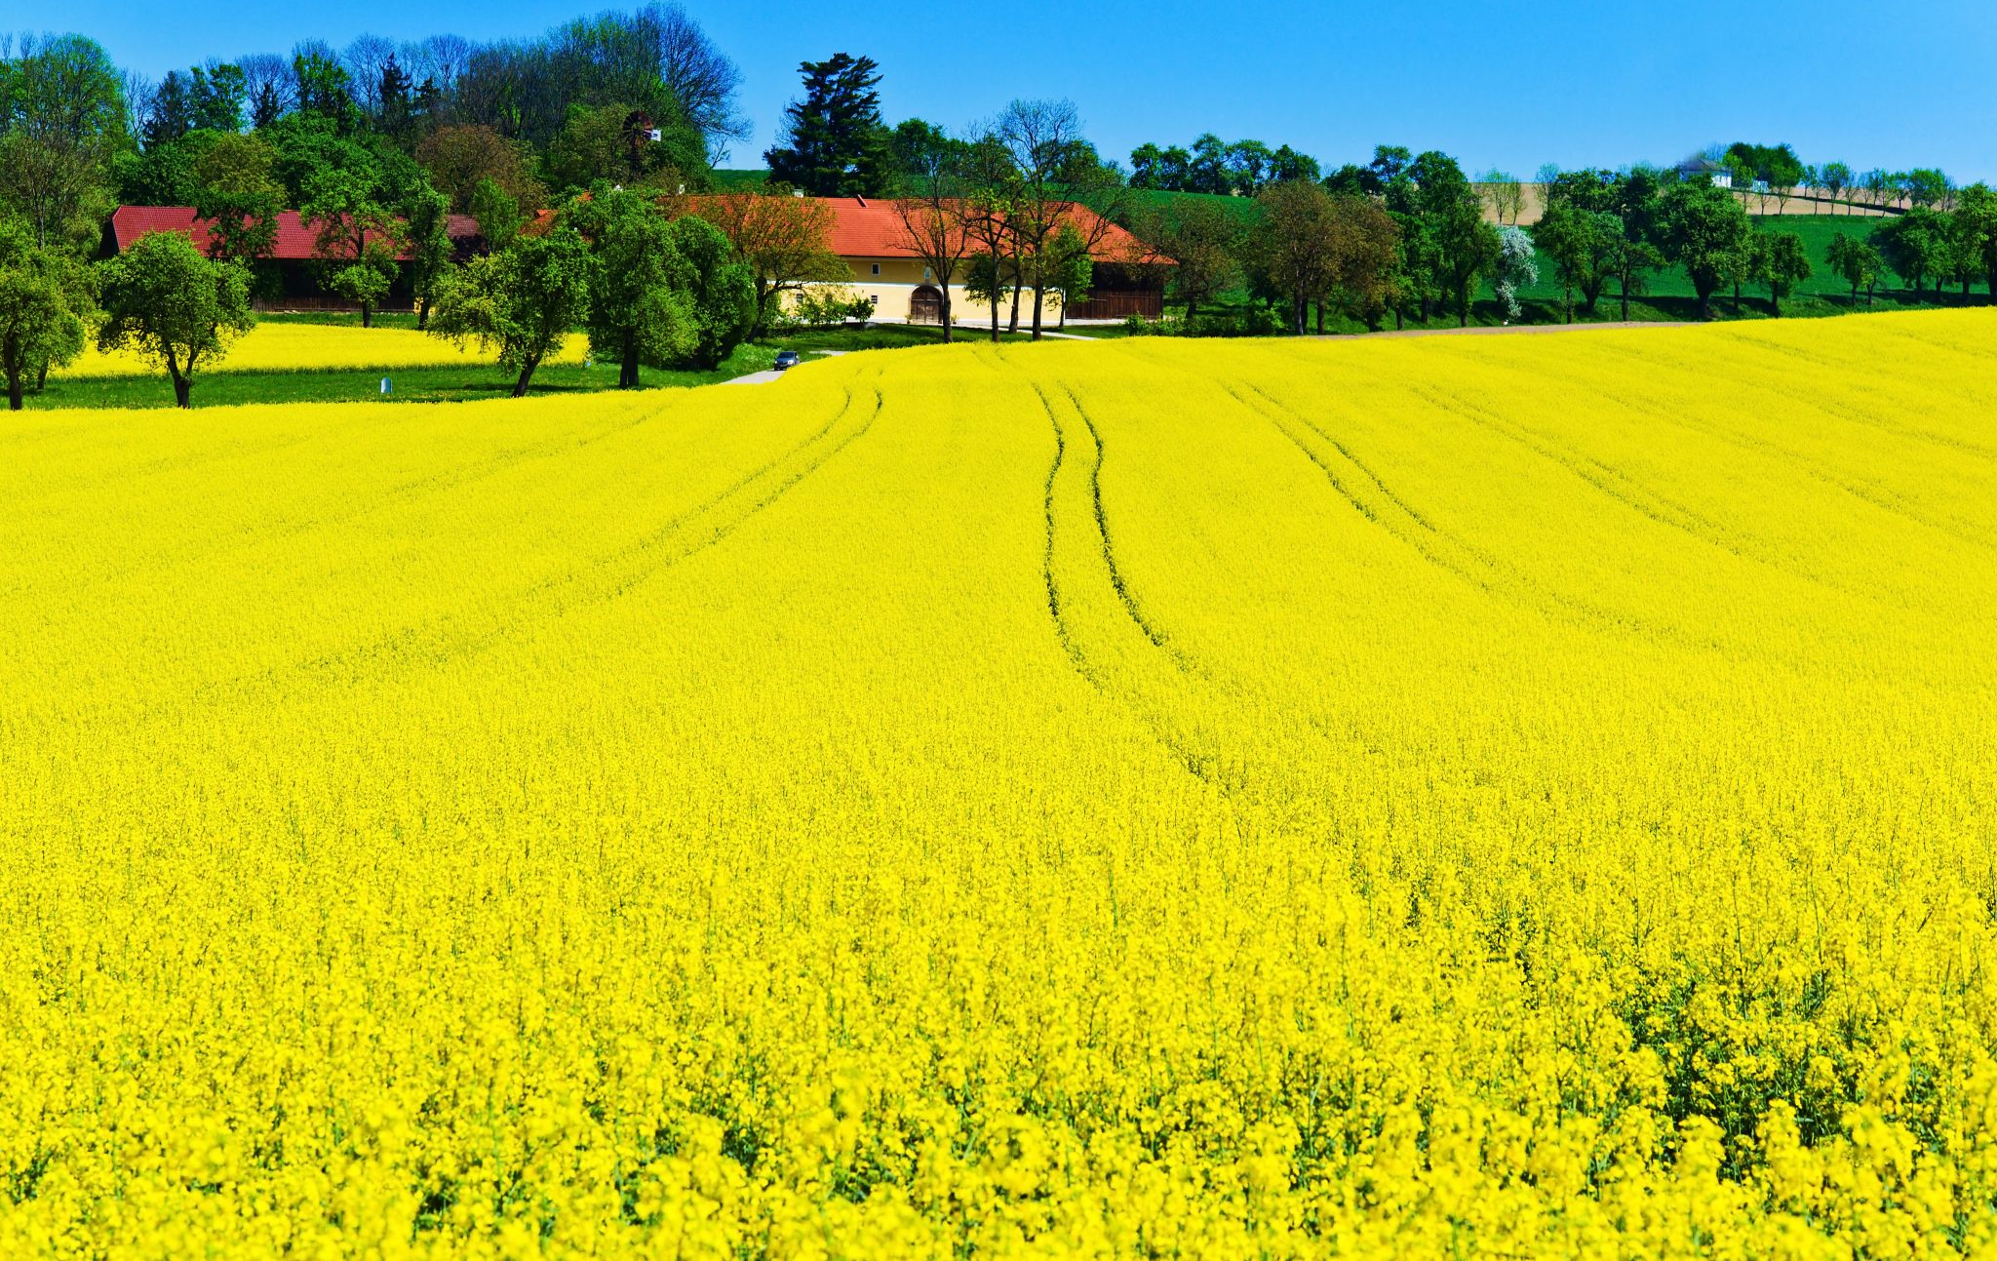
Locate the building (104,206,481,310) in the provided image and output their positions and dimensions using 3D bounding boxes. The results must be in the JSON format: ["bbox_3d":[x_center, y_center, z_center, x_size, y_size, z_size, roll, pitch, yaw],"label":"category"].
[{"bbox_3d":[-69.360,-36.000,490.000,35.260,10.000,12.000,0,1,-17],"label":"building"}]

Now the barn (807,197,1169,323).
[{"bbox_3d":[-2.210,-34.300,472.000,35.300,11.700,13.000,0,1,-15],"label":"barn"}]

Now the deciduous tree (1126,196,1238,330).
[{"bbox_3d":[16.720,-33.710,455.000,10.070,11.340,10.070,0,1,2],"label":"deciduous tree"}]

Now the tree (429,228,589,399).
[{"bbox_3d":[-33.820,-21.950,345.000,10.960,11.040,10.960,0,1,-6],"label":"tree"}]

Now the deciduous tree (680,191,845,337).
[{"bbox_3d":[-20.130,-31.050,425.000,13.810,11.610,13.810,0,1,-3],"label":"deciduous tree"}]

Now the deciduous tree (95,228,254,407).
[{"bbox_3d":[-54.200,-20.450,328.000,10.150,11.110,10.150,0,1,-9],"label":"deciduous tree"}]

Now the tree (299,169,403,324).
[{"bbox_3d":[-58.210,-34.500,448.000,9.050,14.050,9.050,0,1,-7],"label":"tree"}]

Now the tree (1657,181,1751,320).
[{"bbox_3d":[61.550,-33.320,435.000,7.670,11.730,7.670,0,1,8],"label":"tree"}]

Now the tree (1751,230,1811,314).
[{"bbox_3d":[67.900,-31.040,433.000,5.010,7.000,5.010,0,1,9],"label":"tree"}]

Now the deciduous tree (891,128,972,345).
[{"bbox_3d":[-5.680,-32.320,408.000,6.520,17.010,6.520,0,1,-1],"label":"deciduous tree"}]

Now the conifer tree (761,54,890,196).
[{"bbox_3d":[-17.390,-46.200,508.000,12.770,23.870,12.770,0,1,-2],"label":"conifer tree"}]

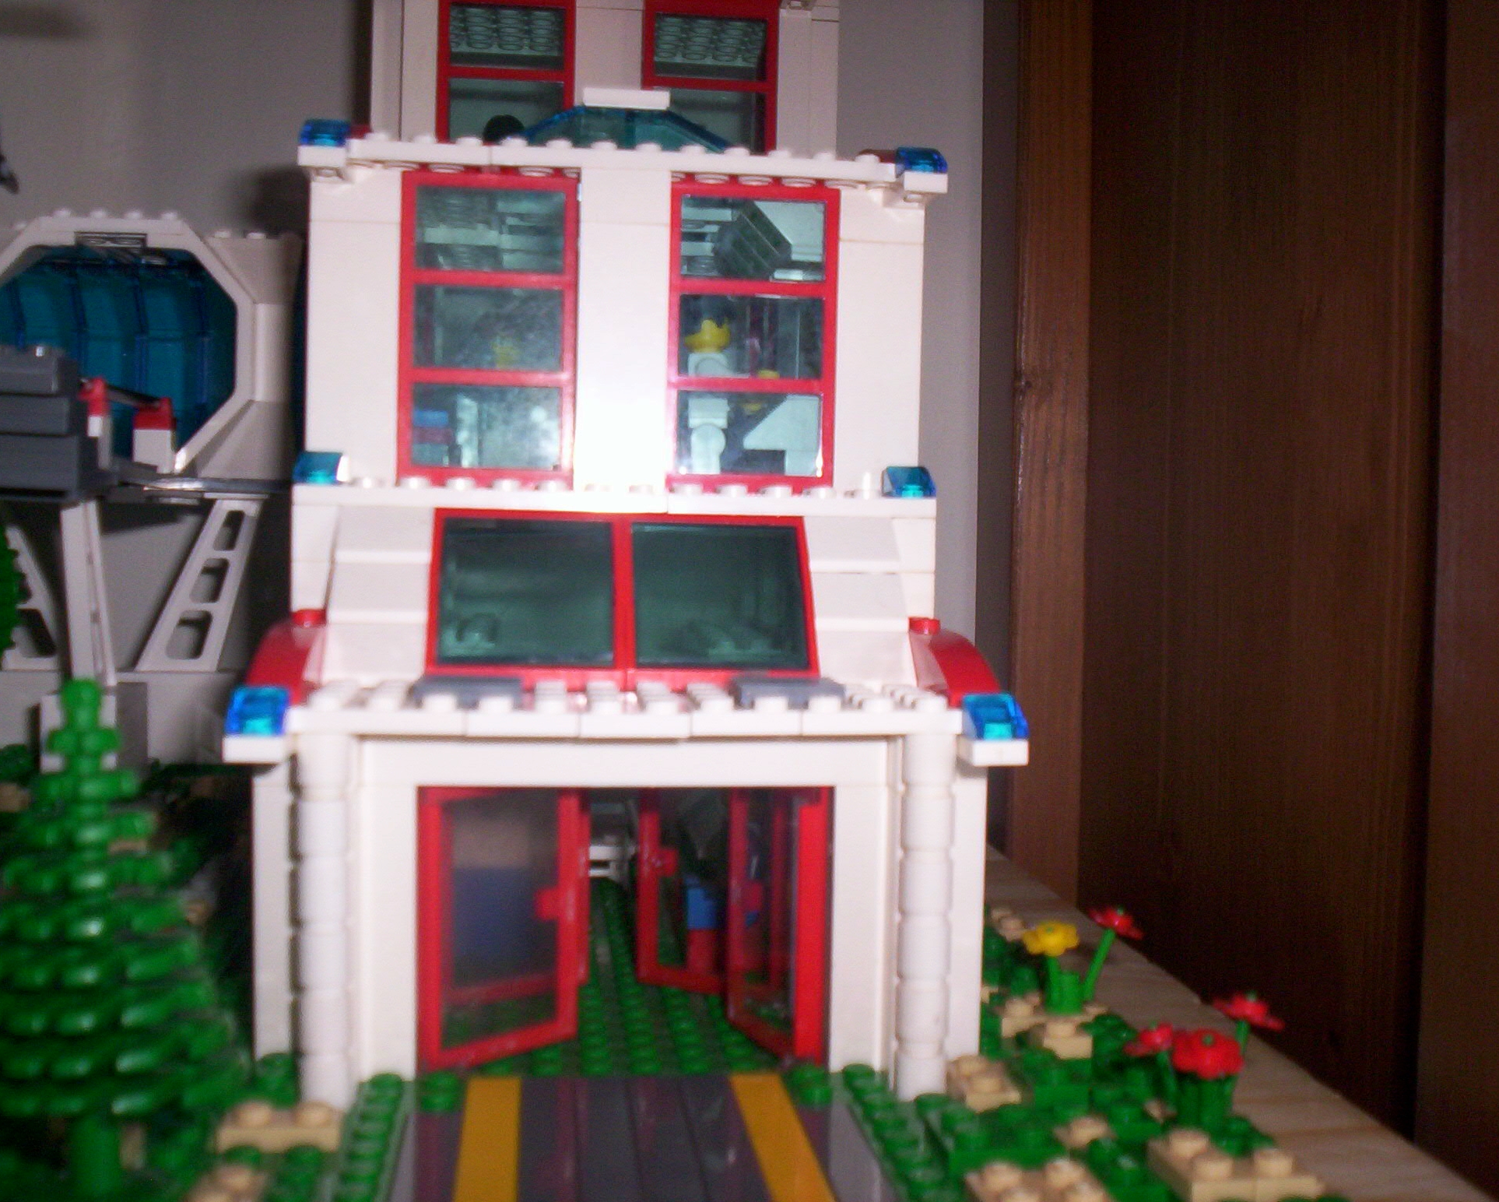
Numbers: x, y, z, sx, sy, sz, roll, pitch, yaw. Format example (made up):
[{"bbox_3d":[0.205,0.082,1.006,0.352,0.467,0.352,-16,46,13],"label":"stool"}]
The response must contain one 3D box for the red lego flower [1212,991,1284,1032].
[{"bbox_3d":[0.070,0.058,0.242,0.010,0.004,0.010,20,-7,-7],"label":"red lego flower"}]

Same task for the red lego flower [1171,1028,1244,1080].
[{"bbox_3d":[0.062,0.061,0.233,0.010,0.004,0.010,3,22,-7],"label":"red lego flower"}]

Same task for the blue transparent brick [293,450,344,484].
[{"bbox_3d":[-0.074,-0.023,0.299,0.008,0.006,0.008,1,3,-7],"label":"blue transparent brick"}]

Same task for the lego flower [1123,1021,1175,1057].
[{"bbox_3d":[0.057,0.061,0.242,0.010,0.004,0.010,-21,-1,-5],"label":"lego flower"}]

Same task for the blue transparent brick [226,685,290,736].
[{"bbox_3d":[-0.068,0.016,0.237,0.008,0.006,0.008,1,3,-7],"label":"blue transparent brick"}]

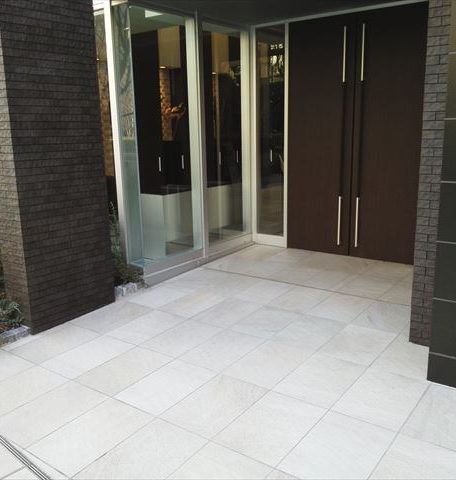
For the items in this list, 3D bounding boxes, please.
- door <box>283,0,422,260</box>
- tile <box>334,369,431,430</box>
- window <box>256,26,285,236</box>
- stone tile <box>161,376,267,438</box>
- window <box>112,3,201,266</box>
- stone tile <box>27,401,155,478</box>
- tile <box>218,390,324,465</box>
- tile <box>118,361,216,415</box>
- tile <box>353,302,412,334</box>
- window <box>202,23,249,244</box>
[{"bbox_3d":[1.379,-1.113,5.665,1.571,2.692,0.079,8,17,35],"label":"door"},{"bbox_3d":[0.936,0.956,3.030,0.400,0.020,0.600,8,17,36],"label":"tile"},{"bbox_3d":[0.543,-1.313,6.330,0.410,2.570,0.050,8,17,35],"label":"window"},{"bbox_3d":[-0.067,1.000,3.025,0.400,0.020,0.600,8,17,36],"label":"stone tile"},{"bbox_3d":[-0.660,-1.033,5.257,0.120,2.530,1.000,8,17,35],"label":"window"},{"bbox_3d":[-0.749,1.087,2.787,0.400,0.020,0.600,8,17,36],"label":"stone tile"},{"bbox_3d":[0.251,1.030,2.758,0.393,0.024,0.605,8,17,35],"label":"tile"},{"bbox_3d":[-0.389,0.956,3.258,0.400,0.020,0.600,8,17,36],"label":"tile"},{"bbox_3d":[1.307,0.653,4.161,0.393,0.024,0.566,8,17,35],"label":"tile"},{"bbox_3d":[0.003,-1.246,6.034,0.048,2.507,0.921,8,17,35],"label":"window"}]

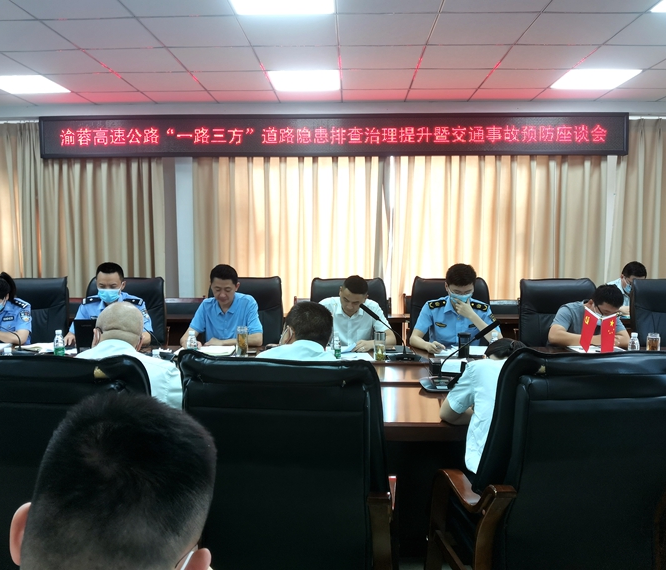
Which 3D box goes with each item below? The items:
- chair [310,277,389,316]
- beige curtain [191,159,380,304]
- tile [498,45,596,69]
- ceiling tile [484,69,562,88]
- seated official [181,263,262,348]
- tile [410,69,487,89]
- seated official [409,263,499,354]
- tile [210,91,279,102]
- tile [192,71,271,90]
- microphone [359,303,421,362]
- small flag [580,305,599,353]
[{"bbox_3d":[0.117,0.520,4.143,0.670,1.107,0.700,0,5,2],"label":"chair"},{"bbox_3d":[-0.441,-0.323,5.880,1.930,2.560,0.150,0,4,2],"label":"beige curtain"},{"bbox_3d":[1.539,-1.663,4.315,0.600,0.018,0.600,0,5,2],"label":"tile"},{"bbox_3d":[1.585,-1.723,4.945,0.600,0.020,0.600,0,5,2],"label":"ceiling tile"},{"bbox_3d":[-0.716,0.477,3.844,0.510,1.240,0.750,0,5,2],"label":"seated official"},{"bbox_3d":[0.967,-1.714,4.911,0.600,0.025,0.600,0,4,2],"label":"tile"},{"bbox_3d":[0.775,0.489,3.851,0.560,1.250,0.720,0,5,2],"label":"seated official"},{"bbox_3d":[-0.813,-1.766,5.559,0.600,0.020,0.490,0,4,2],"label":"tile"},{"bbox_3d":[-0.835,-1.729,5.018,0.600,0.020,0.600,0,5,2],"label":"tile"},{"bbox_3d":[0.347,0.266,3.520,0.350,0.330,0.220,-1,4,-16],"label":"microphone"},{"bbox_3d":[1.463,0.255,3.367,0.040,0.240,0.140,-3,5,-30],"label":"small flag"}]

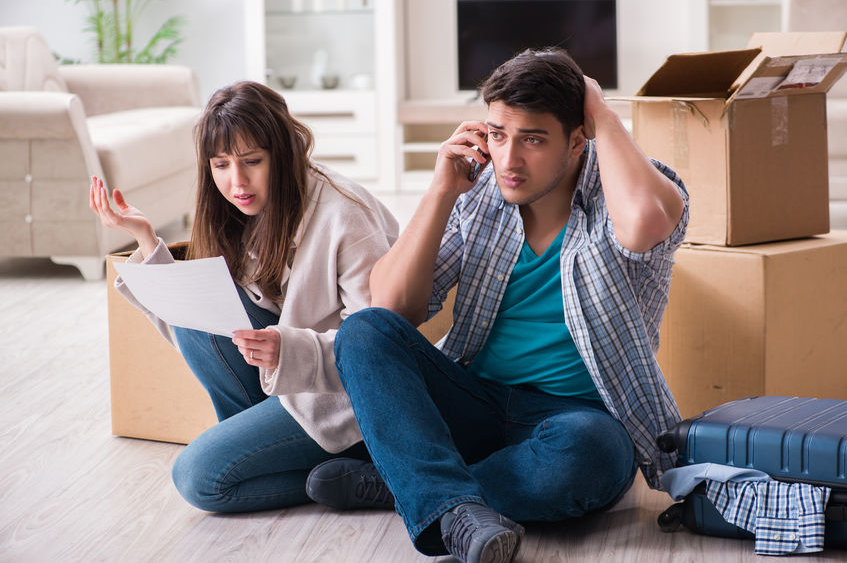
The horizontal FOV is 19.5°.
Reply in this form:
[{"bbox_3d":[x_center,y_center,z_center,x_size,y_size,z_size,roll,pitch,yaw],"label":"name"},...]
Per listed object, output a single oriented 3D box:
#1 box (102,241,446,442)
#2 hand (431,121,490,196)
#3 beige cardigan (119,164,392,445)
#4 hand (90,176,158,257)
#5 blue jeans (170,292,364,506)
[{"bbox_3d":[-0.282,0.123,5.036,0.540,0.360,0.460,4,8,34],"label":"box"},{"bbox_3d":[0.065,-0.205,4.120,0.095,0.125,0.090,3,8,30],"label":"hand"},{"bbox_3d":[-0.288,0.046,4.420,0.460,0.490,0.470,3,8,33],"label":"beige cardigan"},{"bbox_3d":[-0.541,-0.119,4.440,0.105,0.145,0.100,5,9,41],"label":"hand"},{"bbox_3d":[-0.259,0.180,4.381,0.350,0.400,0.430,4,9,38],"label":"blue jeans"}]

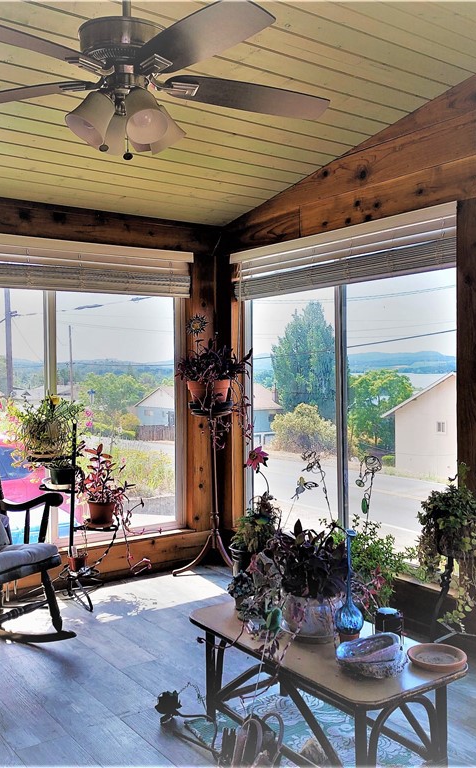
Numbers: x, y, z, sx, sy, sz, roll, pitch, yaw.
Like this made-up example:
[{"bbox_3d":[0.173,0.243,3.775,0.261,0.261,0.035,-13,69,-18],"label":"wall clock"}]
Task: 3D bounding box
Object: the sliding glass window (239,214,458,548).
[{"bbox_3d":[0.542,0.051,4.020,0.110,1.820,1.820,-1,1,-35],"label":"sliding glass window"}]

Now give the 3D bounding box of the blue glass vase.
[{"bbox_3d":[0.380,0.680,2.420,0.100,0.370,0.100,0,1,0],"label":"blue glass vase"}]

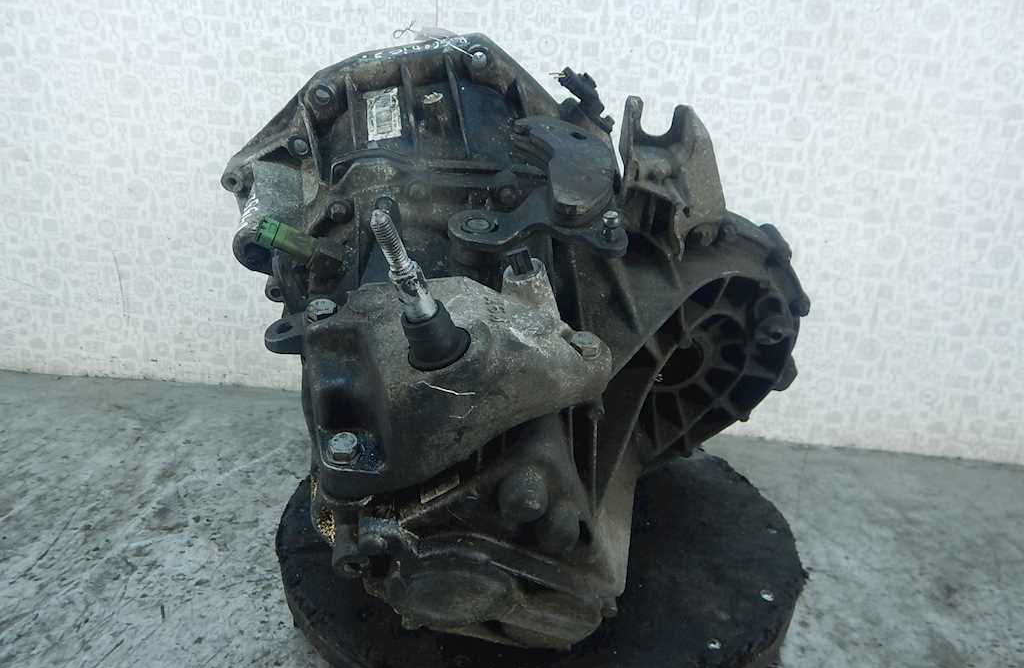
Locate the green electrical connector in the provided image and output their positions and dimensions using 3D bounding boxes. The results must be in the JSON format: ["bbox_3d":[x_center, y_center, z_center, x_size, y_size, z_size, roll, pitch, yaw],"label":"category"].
[{"bbox_3d":[-0.180,-0.076,0.567,0.044,0.020,0.020,16,38,-9],"label":"green electrical connector"}]

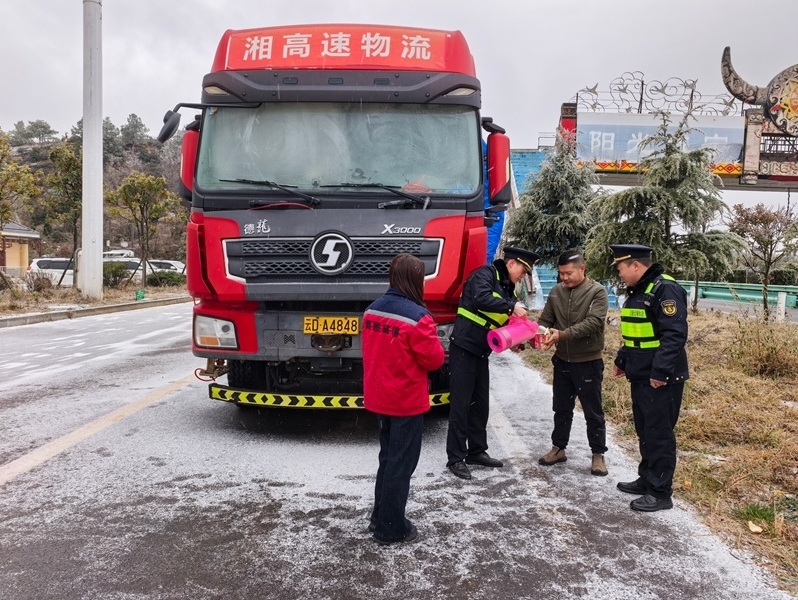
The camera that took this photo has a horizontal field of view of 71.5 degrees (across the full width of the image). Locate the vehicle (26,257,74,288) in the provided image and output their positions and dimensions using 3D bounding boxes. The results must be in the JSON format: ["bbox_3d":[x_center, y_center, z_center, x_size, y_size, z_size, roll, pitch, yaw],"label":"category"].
[{"bbox_3d":[-16.800,-1.330,29.500,4.750,1.850,1.870,1,4,3],"label":"vehicle"}]

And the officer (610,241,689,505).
[{"bbox_3d":[1.681,0.496,3.734,0.420,1.740,0.540,0,4,-13],"label":"officer"}]

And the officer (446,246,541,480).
[{"bbox_3d":[0.732,0.459,4.279,0.650,1.720,0.550,2,4,17],"label":"officer"}]

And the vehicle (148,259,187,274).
[{"bbox_3d":[-14.400,-1.600,34.400,4.600,1.700,1.850,1,4,6],"label":"vehicle"}]

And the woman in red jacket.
[{"bbox_3d":[0.017,0.558,3.226,0.380,1.650,0.500,-3,5,-44],"label":"woman in red jacket"}]

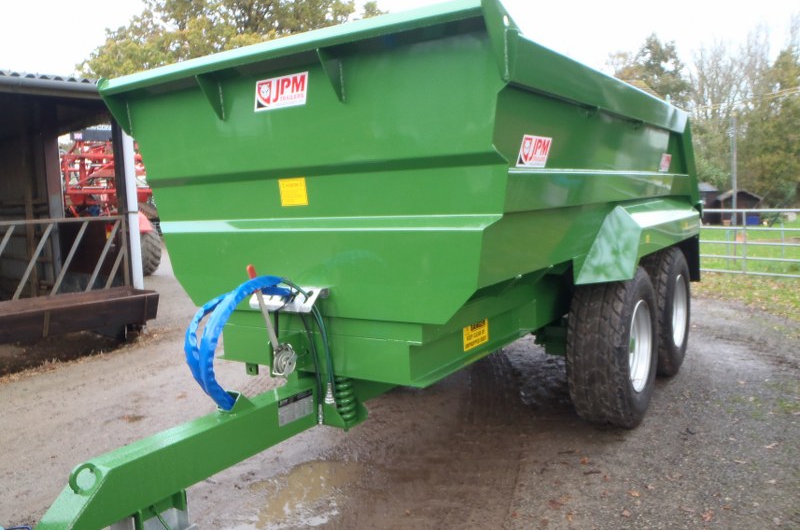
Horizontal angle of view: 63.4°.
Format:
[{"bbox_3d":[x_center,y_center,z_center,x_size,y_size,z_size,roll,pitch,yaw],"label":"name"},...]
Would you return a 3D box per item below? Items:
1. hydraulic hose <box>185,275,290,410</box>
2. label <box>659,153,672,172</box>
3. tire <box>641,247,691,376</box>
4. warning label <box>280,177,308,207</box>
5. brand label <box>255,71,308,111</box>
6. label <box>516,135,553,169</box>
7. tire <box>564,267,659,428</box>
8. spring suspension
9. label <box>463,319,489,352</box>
[{"bbox_3d":[-0.651,0.329,2.748,0.240,0.540,0.570,1,7,33],"label":"hydraulic hose"},{"bbox_3d":[1.957,-0.750,4.764,0.010,0.127,0.325,13,13,32],"label":"label"},{"bbox_3d":[2.157,0.380,5.387,0.365,1.068,1.068,1,7,33],"label":"tire"},{"bbox_3d":[-0.486,-0.330,2.950,0.164,0.123,0.010,1,12,33],"label":"warning label"},{"bbox_3d":[-0.514,-0.741,2.788,0.332,0.129,0.010,1,18,33],"label":"brand label"},{"bbox_3d":[0.557,-0.465,2.661,0.010,0.128,0.332,13,13,32],"label":"label"},{"bbox_3d":[1.432,0.525,4.295,0.365,1.068,1.068,1,7,33],"label":"tire"},{"bbox_3d":[-0.258,0.622,3.028,0.105,0.235,0.105,-2,6,0],"label":"spring suspension"},{"bbox_3d":[0.383,0.350,3.230,0.010,0.124,0.266,1,7,33],"label":"label"}]

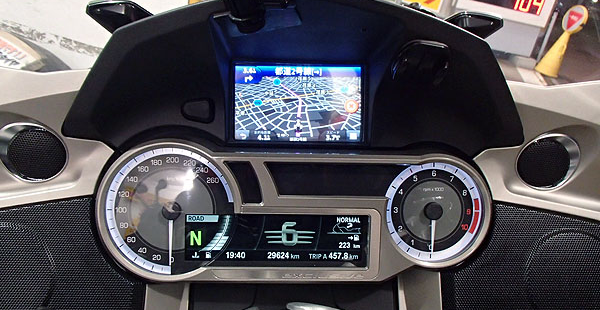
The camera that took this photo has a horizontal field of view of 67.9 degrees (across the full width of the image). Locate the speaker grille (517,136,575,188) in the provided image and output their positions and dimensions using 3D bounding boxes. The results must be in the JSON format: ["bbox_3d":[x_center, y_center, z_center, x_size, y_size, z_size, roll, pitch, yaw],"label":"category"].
[{"bbox_3d":[0.196,0.006,0.357,0.042,0.041,0.008,19,3,37],"label":"speaker grille"}]

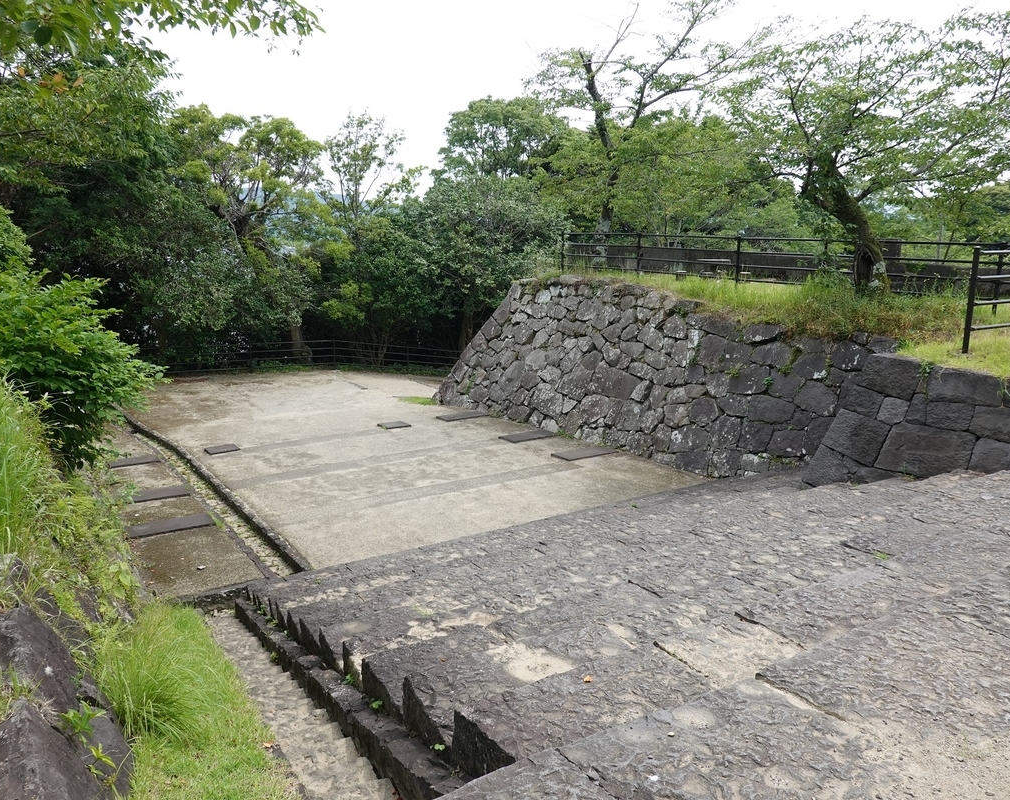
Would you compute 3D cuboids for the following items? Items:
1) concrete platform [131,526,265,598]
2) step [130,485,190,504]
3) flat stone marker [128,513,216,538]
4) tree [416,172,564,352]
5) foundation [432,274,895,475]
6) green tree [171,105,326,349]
[{"bbox_3d":[-3.607,1.894,9.240,1.050,0.160,2.400,-8,10,-28],"label":"concrete platform"},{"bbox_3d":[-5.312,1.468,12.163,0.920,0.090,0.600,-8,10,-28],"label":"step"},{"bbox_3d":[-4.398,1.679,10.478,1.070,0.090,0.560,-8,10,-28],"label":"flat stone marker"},{"bbox_3d":[-0.456,-4.432,27.673,5.000,6.370,4.800,0,12,0],"label":"tree"},{"bbox_3d":[2.040,-0.601,15.319,2.500,2.950,11.300,-6,14,-27],"label":"foundation"},{"bbox_3d":[-9.299,-6.196,29.977,5.600,9.240,5.300,0,12,0],"label":"green tree"}]

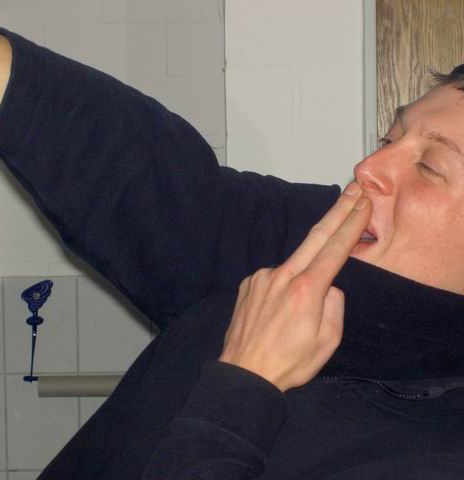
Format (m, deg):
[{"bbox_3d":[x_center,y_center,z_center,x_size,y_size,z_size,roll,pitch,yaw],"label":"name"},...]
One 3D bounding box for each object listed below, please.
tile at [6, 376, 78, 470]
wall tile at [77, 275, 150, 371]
[{"bbox_3d":[-0.392,0.379,4.435,0.150,0.200,0.010,-1,3,0],"label":"tile"},{"bbox_3d":[-0.241,0.175,4.425,0.150,0.200,0.010,-1,3,0],"label":"wall tile"}]

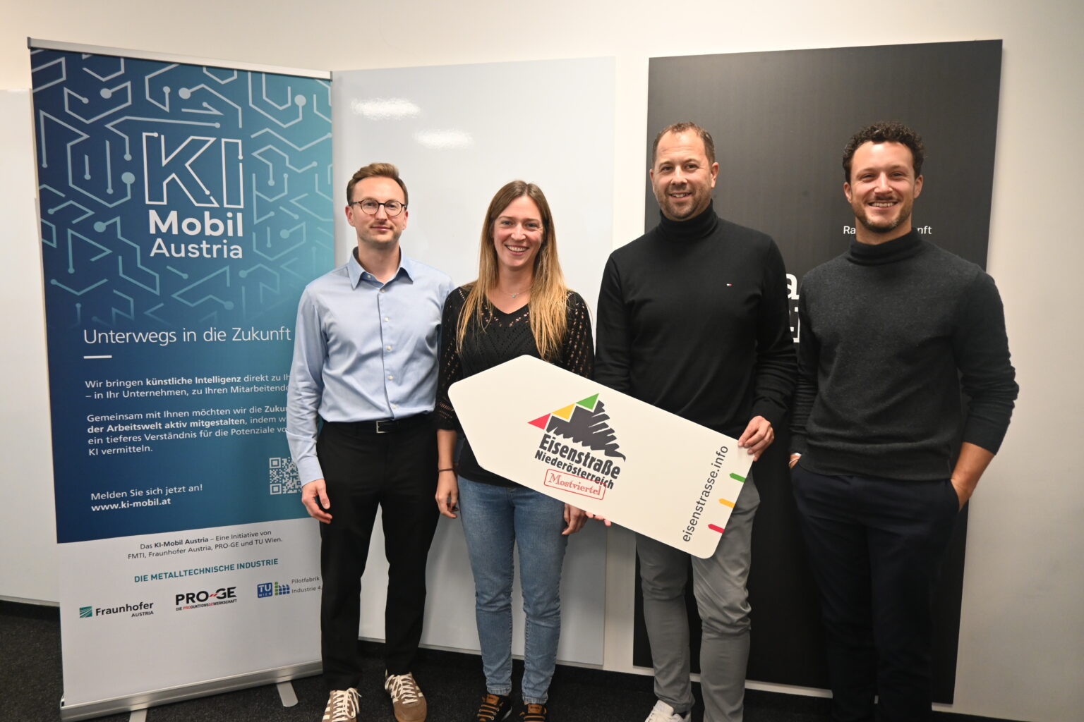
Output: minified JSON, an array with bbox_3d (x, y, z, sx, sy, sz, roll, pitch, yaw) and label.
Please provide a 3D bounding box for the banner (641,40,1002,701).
[{"bbox_3d":[0.814,0.059,2.276,1.000,2.000,0.030,2,6,12],"label":"banner"}]

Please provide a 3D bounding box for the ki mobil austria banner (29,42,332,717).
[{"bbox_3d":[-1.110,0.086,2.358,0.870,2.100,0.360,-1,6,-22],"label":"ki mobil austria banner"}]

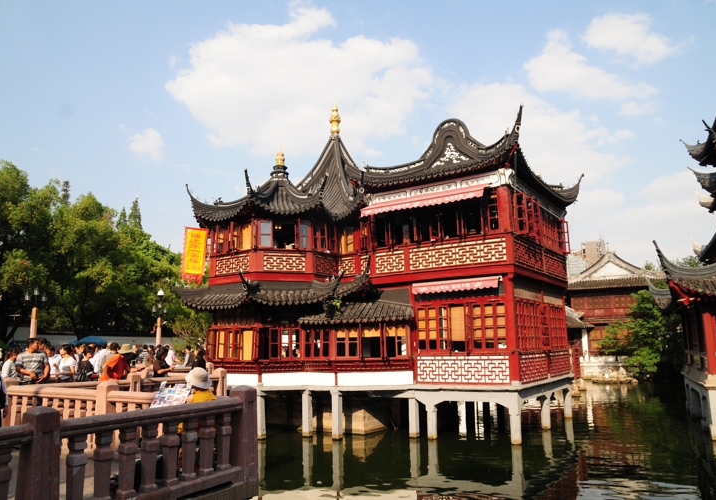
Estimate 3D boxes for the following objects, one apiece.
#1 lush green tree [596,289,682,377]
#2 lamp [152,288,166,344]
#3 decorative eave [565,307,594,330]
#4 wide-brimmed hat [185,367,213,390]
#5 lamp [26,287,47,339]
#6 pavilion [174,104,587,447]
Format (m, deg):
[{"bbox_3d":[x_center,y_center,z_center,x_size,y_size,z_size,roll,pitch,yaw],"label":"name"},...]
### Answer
[{"bbox_3d":[19.961,6.027,37.000,6.100,6.300,5.500,-1,-10,0],"label":"lush green tree"},{"bbox_3d":[-10.604,4.406,27.572,0.750,4.710,0.750,-1,-10,0],"label":"lamp"},{"bbox_3d":[16.540,5.185,39.500,3.000,1.900,2.500,-3,-11,9],"label":"decorative eave"},{"bbox_3d":[-1.926,1.552,6.300,0.335,0.200,0.335,9,-1,31],"label":"wide-brimmed hat"},{"bbox_3d":[-12.590,3.424,20.135,0.800,4.010,0.800,-1,-10,0],"label":"lamp"},{"bbox_3d":[0.992,0.158,21.166,13.450,13.350,12.580,-8,-12,31],"label":"pavilion"}]

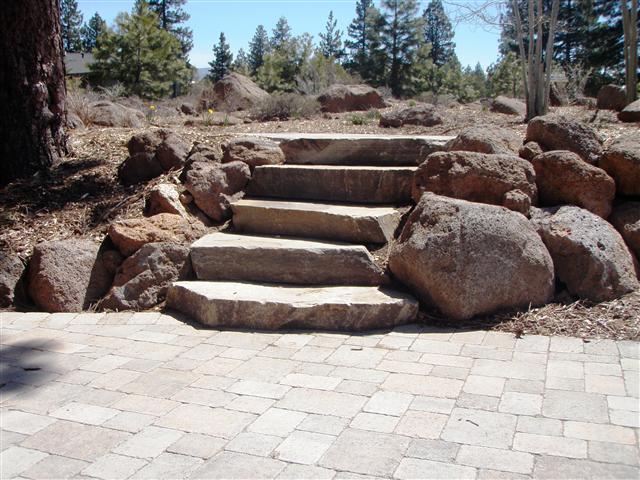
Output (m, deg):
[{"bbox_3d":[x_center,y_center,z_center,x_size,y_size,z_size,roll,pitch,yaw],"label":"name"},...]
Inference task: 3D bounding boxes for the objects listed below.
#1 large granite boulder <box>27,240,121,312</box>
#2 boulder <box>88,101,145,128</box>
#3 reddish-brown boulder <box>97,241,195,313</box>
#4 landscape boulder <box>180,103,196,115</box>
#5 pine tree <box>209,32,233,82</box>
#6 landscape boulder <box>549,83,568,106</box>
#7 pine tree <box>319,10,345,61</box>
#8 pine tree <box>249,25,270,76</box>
[{"bbox_3d":[-1.421,0.193,4.050,0.496,0.380,0.420,-2,8,-19],"label":"large granite boulder"},{"bbox_3d":[-2.694,-1.661,9.300,0.741,0.371,0.600,-2,8,-16],"label":"boulder"},{"bbox_3d":[-1.000,0.202,4.050,0.507,0.352,0.400,-2,8,-14],"label":"reddish-brown boulder"},{"bbox_3d":[-2.340,-2.340,12.500,0.285,0.213,0.240,-1,8,-10],"label":"landscape boulder"},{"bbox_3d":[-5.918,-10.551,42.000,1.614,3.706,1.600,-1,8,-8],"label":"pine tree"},{"bbox_3d":[4.376,-2.692,13.000,0.518,0.444,0.500,3,8,18],"label":"landscape boulder"},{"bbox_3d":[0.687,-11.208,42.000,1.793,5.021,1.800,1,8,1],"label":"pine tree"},{"bbox_3d":[-3.875,-11.561,45.000,1.665,4.483,1.700,0,8,-5],"label":"pine tree"}]

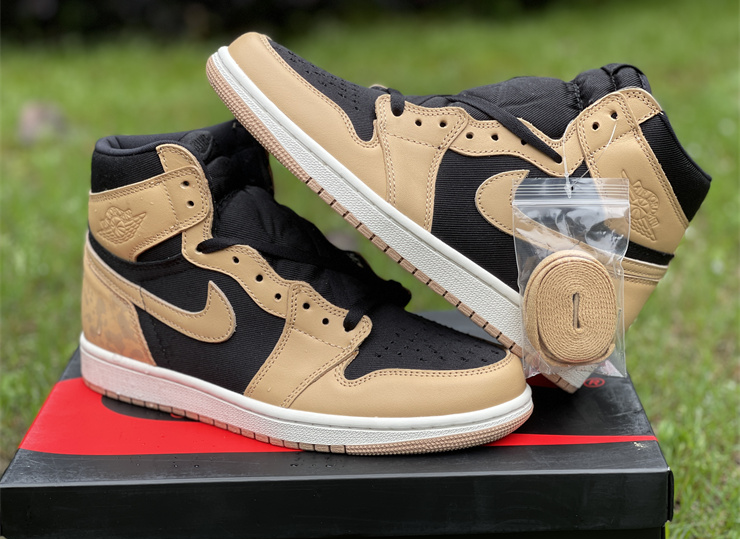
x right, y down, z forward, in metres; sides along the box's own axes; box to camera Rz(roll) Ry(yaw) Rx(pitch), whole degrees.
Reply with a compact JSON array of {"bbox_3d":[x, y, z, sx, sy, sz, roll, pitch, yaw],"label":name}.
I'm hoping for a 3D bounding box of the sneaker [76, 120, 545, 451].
[{"bbox_3d":[-0.046,0.001,0.783,0.293,0.165,0.110,7,21,26],"label":"sneaker"}]

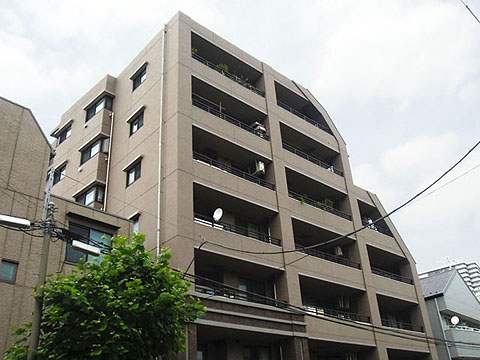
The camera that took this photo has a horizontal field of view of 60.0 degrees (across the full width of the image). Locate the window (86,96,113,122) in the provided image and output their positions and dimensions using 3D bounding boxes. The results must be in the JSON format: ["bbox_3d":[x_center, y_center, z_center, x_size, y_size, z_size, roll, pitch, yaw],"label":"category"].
[{"bbox_3d":[-8.317,-4.016,24.506,0.454,0.917,2.220,21,-37,-38],"label":"window"}]

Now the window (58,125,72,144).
[{"bbox_3d":[-11.144,-2.901,26.631,0.169,0.752,1.786,21,-37,-38],"label":"window"}]

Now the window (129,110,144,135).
[{"bbox_3d":[-5.330,-2.947,21.469,0.180,0.930,1.370,21,-37,-38],"label":"window"}]

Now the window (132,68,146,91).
[{"bbox_3d":[-5.524,-5.573,22.875,0.180,0.900,1.400,21,-37,-38],"label":"window"}]

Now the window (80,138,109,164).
[{"bbox_3d":[-8.107,-1.503,23.133,0.454,0.965,2.219,21,-37,-38],"label":"window"}]

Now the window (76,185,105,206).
[{"bbox_3d":[-7.874,1.107,21.687,0.454,0.965,2.268,21,-37,-38],"label":"window"}]

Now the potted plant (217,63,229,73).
[{"bbox_3d":[-0.996,-6.007,22.290,0.500,0.500,0.450,21,-37,-38],"label":"potted plant"}]

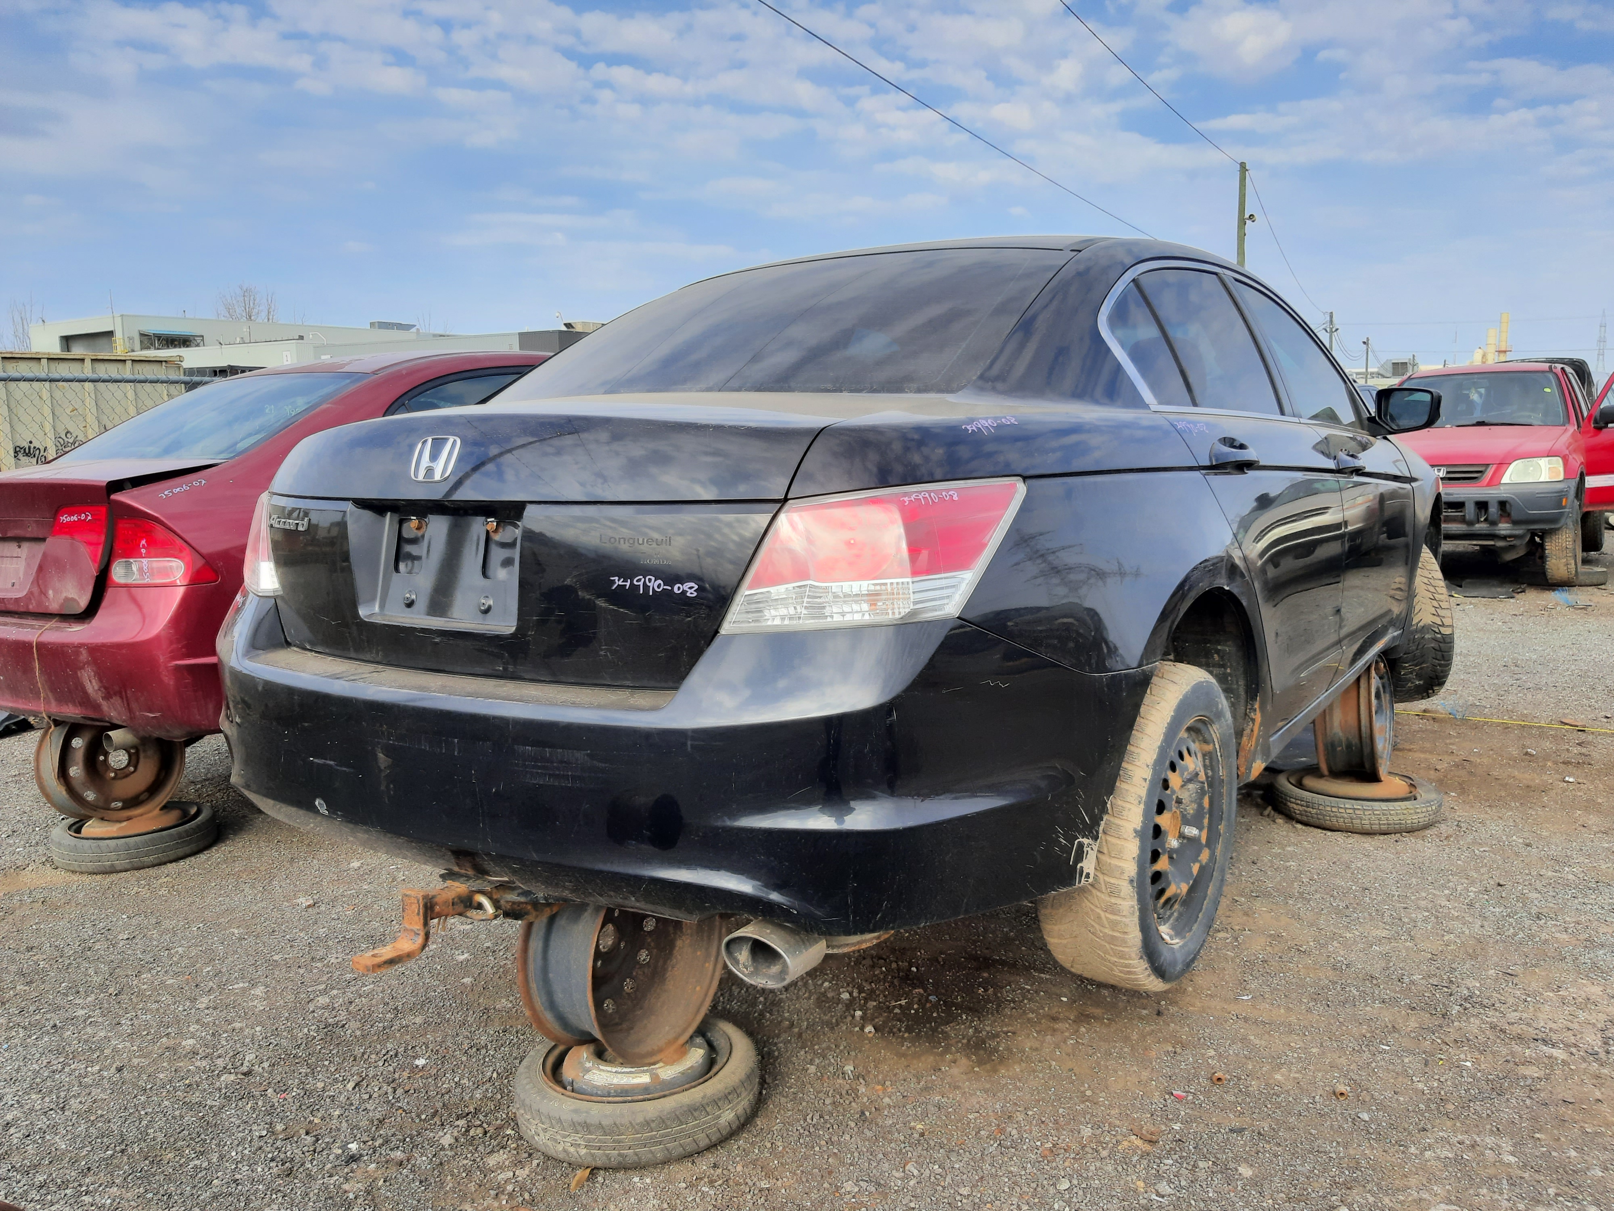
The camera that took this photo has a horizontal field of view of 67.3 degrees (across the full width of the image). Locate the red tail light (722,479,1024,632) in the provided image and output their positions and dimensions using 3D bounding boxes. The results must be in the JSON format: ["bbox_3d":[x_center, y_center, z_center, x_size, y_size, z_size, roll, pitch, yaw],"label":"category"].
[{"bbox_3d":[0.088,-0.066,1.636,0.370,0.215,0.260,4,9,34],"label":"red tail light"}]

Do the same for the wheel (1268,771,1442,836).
[{"bbox_3d":[1.975,0.692,4.370,0.558,0.110,0.558,4,8,34],"label":"wheel"}]

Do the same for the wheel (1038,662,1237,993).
[{"bbox_3d":[0.673,0.433,2.430,0.215,0.650,0.650,5,9,35],"label":"wheel"}]

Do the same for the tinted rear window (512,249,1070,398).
[{"bbox_3d":[-0.059,-0.601,2.598,1.180,0.100,0.800,4,35,34],"label":"tinted rear window"}]

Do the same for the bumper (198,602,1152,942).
[{"bbox_3d":[-0.401,0.180,2.169,1.820,0.480,0.760,4,9,34],"label":"bumper"}]

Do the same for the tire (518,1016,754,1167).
[{"bbox_3d":[-0.358,1.012,2.585,0.506,0.130,0.506,-1,7,0],"label":"tire"}]

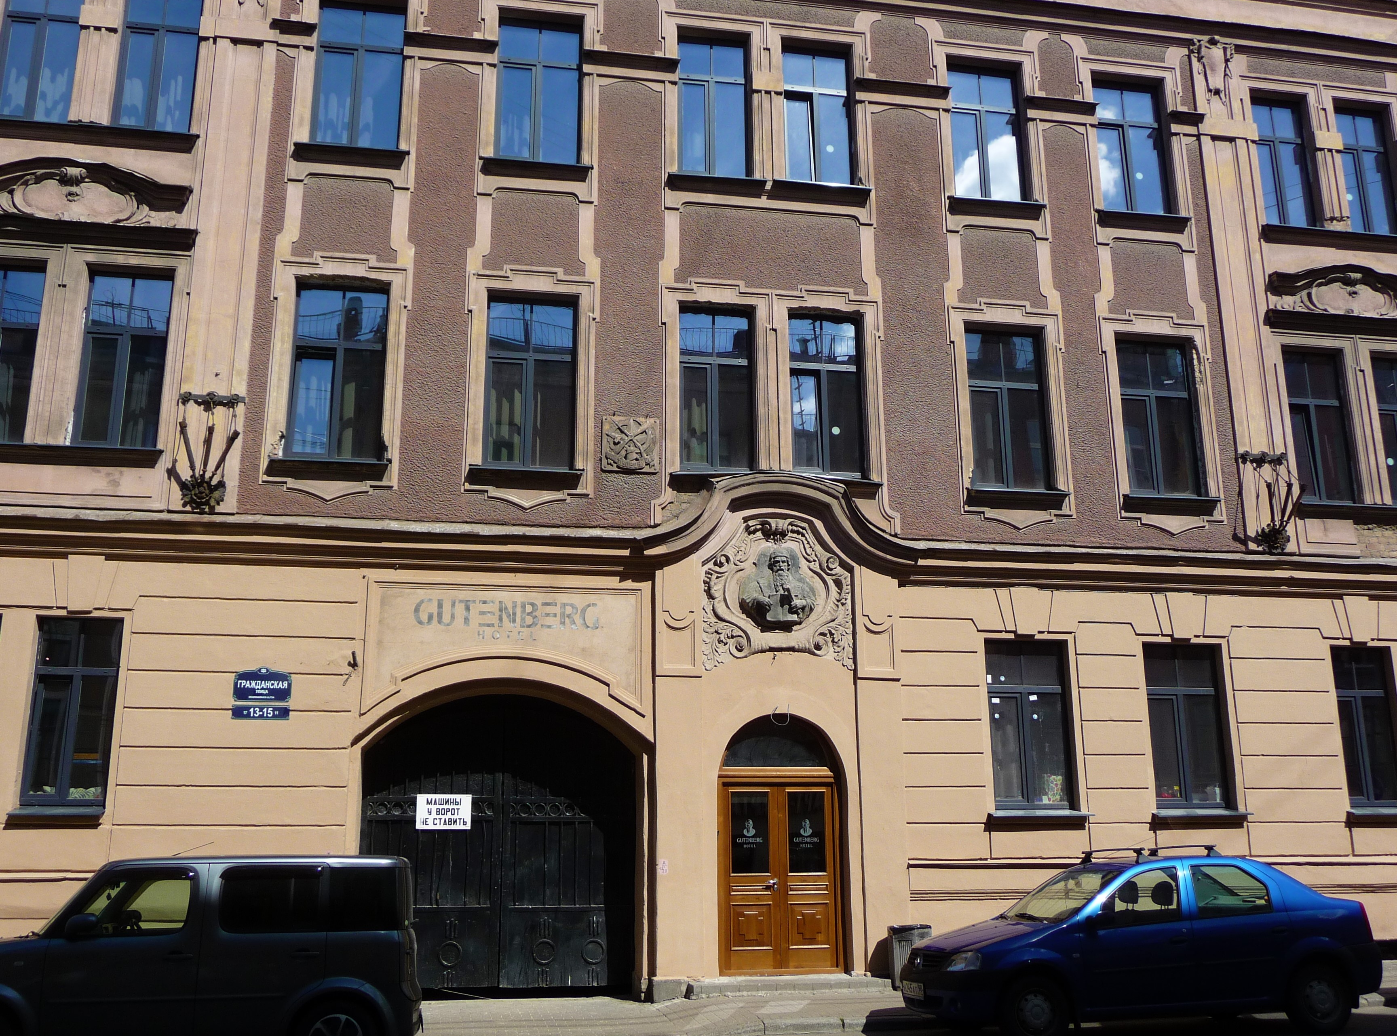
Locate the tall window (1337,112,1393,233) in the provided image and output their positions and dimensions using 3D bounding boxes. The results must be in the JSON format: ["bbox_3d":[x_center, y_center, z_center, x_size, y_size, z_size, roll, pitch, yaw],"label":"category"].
[{"bbox_3d":[9.779,-5.110,19.005,0.929,2.089,0.200,2,-15,-10],"label":"tall window"}]

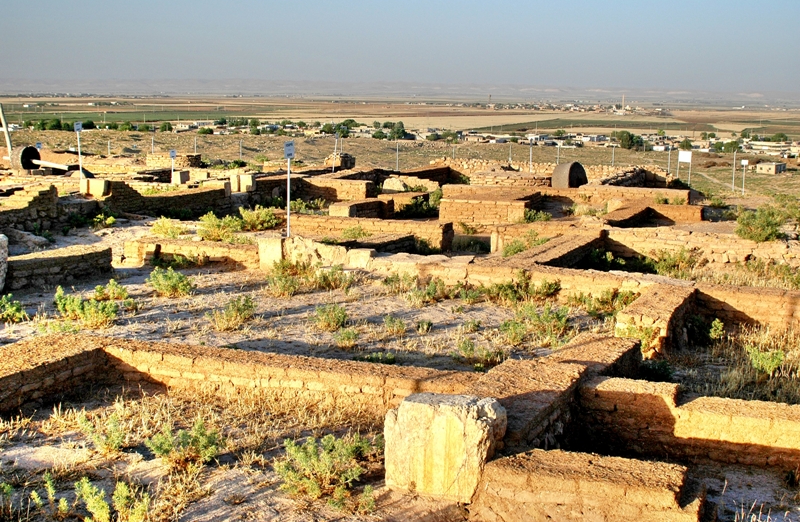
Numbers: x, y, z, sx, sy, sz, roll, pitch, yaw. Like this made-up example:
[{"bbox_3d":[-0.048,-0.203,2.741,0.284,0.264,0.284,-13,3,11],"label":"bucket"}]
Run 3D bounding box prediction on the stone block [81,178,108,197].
[{"bbox_3d":[-9.020,-2.197,33.670,0.720,0.520,0.450,3,9,20],"label":"stone block"}]

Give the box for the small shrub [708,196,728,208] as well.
[{"bbox_3d":[9.587,-1.798,34.207,0.584,0.335,0.496,0,8,0],"label":"small shrub"}]

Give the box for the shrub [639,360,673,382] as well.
[{"bbox_3d":[3.046,1.285,13.426,0.418,0.299,0.376,0,9,0],"label":"shrub"}]

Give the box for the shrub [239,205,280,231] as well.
[{"bbox_3d":[-3.368,-1.021,27.107,0.977,0.586,0.879,-1,8,-7],"label":"shrub"}]

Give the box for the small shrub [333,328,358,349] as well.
[{"bbox_3d":[-0.728,1.052,15.393,0.317,0.281,0.301,0,8,-3],"label":"small shrub"}]

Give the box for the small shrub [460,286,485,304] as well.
[{"bbox_3d":[1.208,0.560,19.105,0.426,0.286,0.383,1,8,4],"label":"small shrub"}]

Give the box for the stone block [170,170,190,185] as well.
[{"bbox_3d":[-8.029,-3.091,41.664,0.420,0.520,0.500,6,10,35],"label":"stone block"}]

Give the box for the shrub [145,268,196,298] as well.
[{"bbox_3d":[-3.935,0.370,19.386,0.799,0.484,0.719,-2,9,-11],"label":"shrub"}]

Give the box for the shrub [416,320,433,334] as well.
[{"bbox_3d":[0.347,0.921,16.062,0.220,0.180,0.198,0,8,0],"label":"shrub"}]

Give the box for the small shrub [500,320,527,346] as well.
[{"bbox_3d":[1.574,0.990,15.672,0.350,0.339,0.332,1,8,6],"label":"small shrub"}]

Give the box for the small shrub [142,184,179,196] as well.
[{"bbox_3d":[-7.194,-2.156,33.851,1.103,0.337,0.992,-2,9,-12],"label":"small shrub"}]

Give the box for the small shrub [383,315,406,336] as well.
[{"bbox_3d":[-0.077,0.896,15.979,0.327,0.250,0.294,0,8,0],"label":"small shrub"}]

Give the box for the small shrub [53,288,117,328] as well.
[{"bbox_3d":[-4.549,0.649,16.597,0.901,0.520,0.676,0,8,0],"label":"small shrub"}]

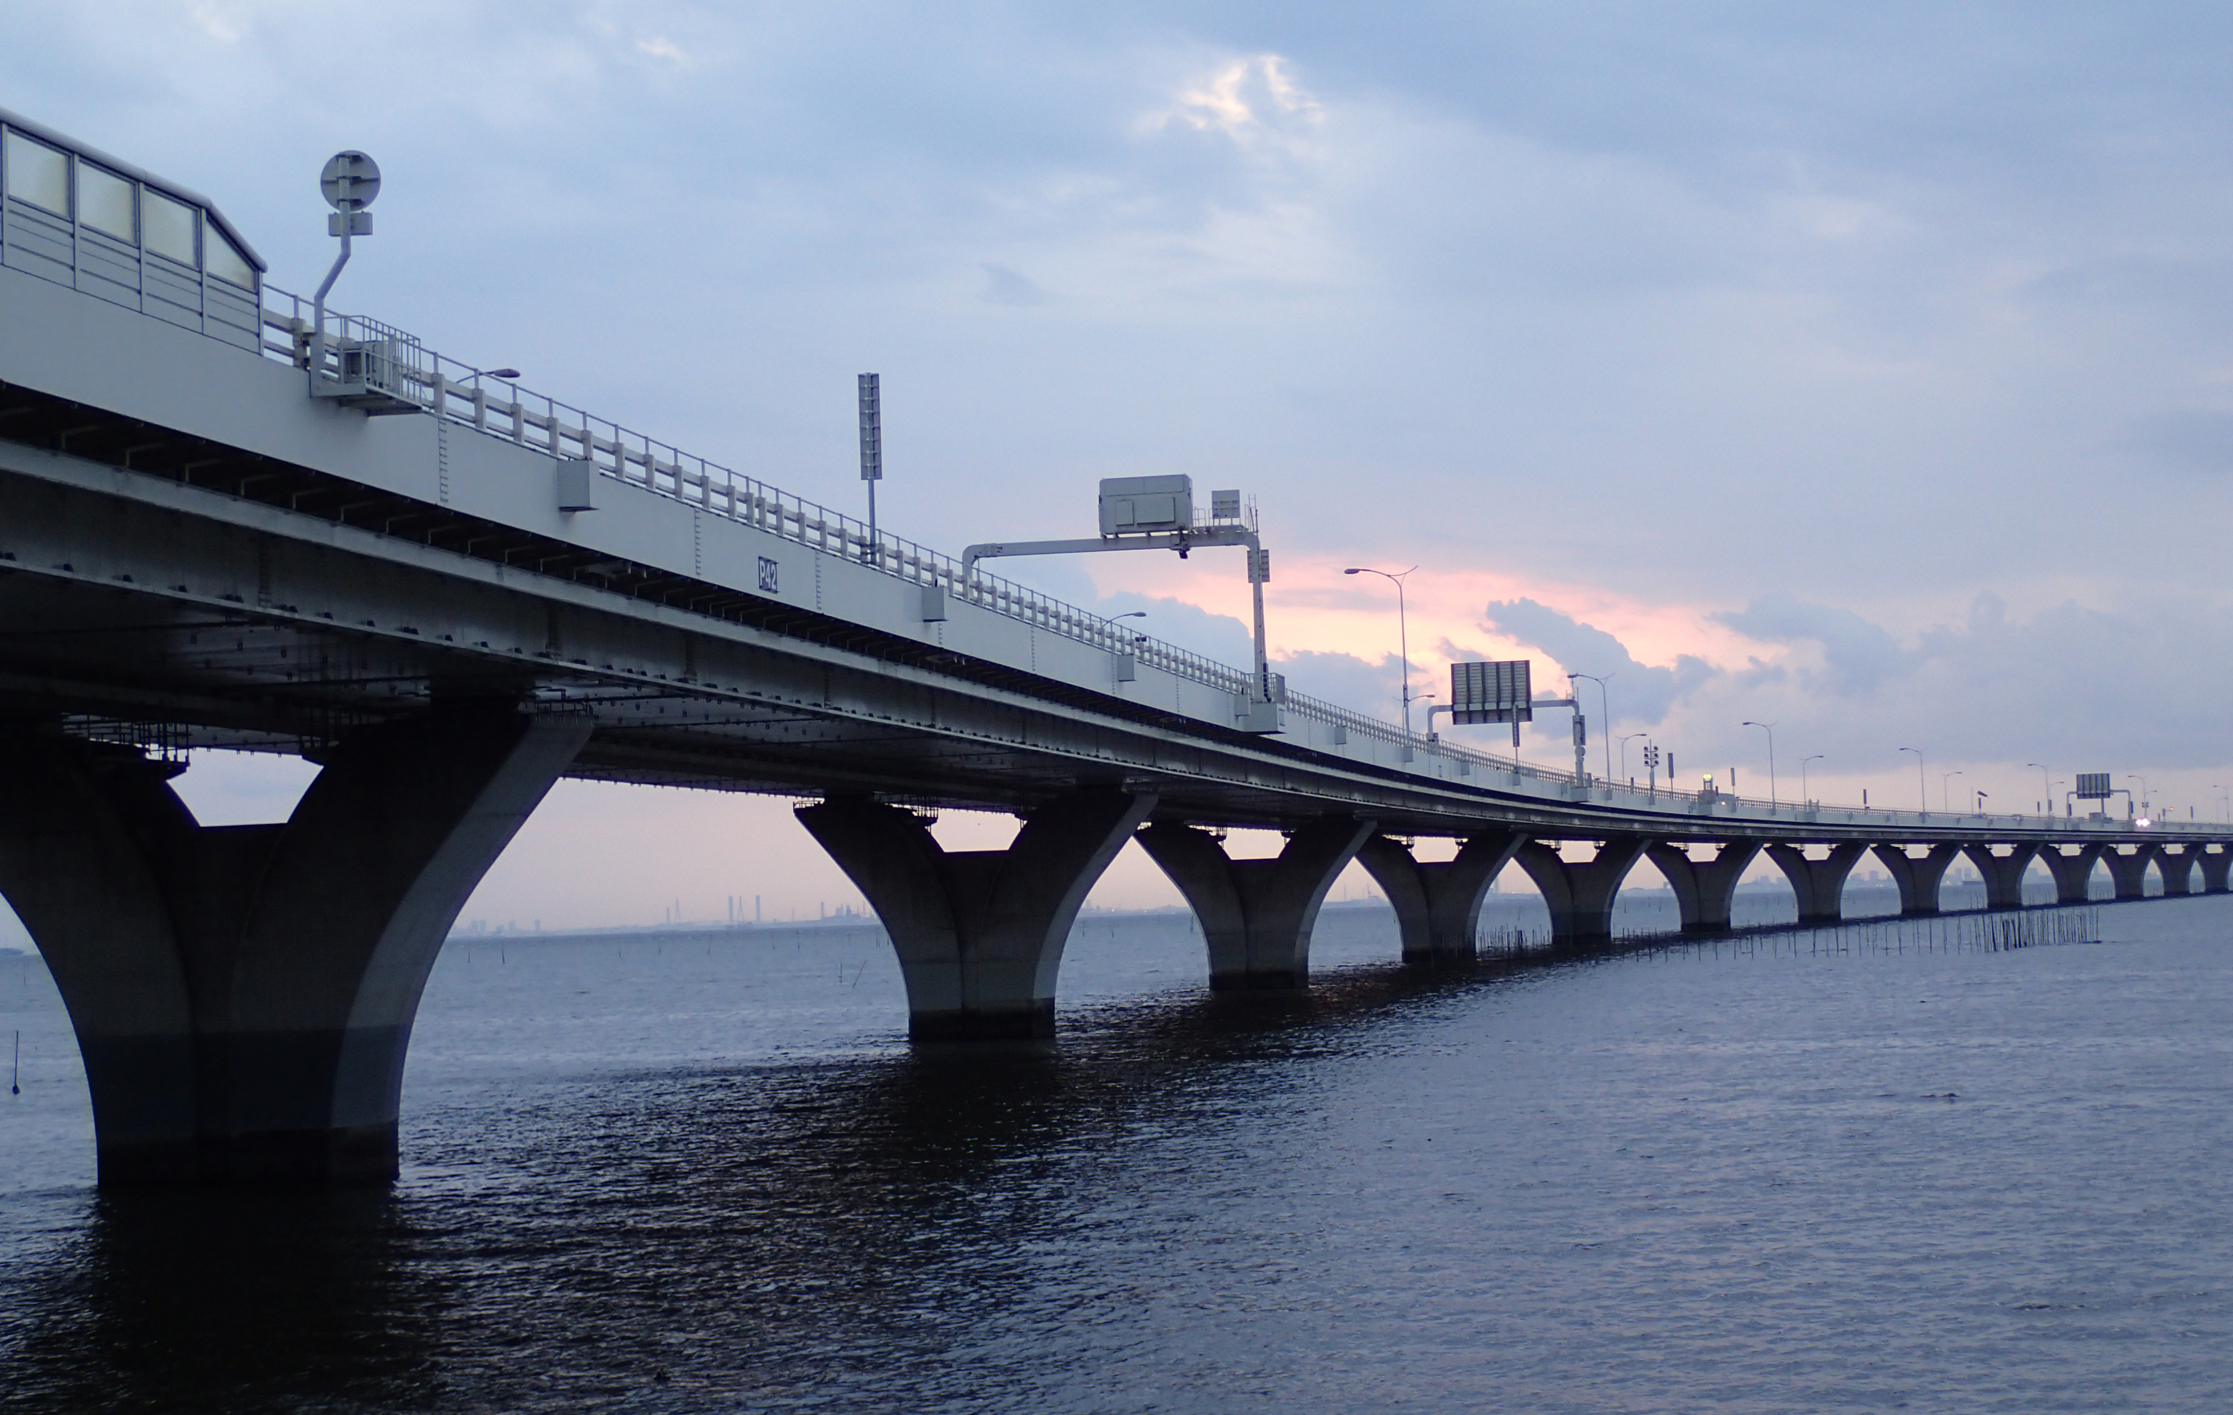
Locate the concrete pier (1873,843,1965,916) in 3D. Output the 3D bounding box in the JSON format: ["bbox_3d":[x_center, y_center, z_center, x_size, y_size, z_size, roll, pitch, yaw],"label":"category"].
[{"bbox_3d":[135.431,29.133,619.901,15.600,11.668,4.300,-3,-3,23],"label":"concrete pier"}]

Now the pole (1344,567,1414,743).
[{"bbox_3d":[16.584,-3.165,227.926,4.487,10.790,0.450,-3,-3,12],"label":"pole"}]

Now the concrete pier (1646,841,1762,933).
[{"bbox_3d":[75.513,23.227,471.656,15.600,11.247,4.300,-3,-3,20],"label":"concrete pier"}]

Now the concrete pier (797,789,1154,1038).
[{"bbox_3d":[-6.069,9.335,162.970,15.600,10.505,4.300,-3,-3,10],"label":"concrete pier"}]

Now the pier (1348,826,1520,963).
[{"bbox_3d":[27.873,16.627,319.063,15.600,10.864,4.300,-3,-3,15],"label":"pier"}]

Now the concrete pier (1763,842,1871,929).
[{"bbox_3d":[104.309,26.245,546.242,15.600,11.462,4.300,-3,-3,22],"label":"concrete pier"}]

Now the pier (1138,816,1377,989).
[{"bbox_3d":[9.230,13.041,241.311,15.600,10.715,4.300,-3,-3,12],"label":"pier"}]

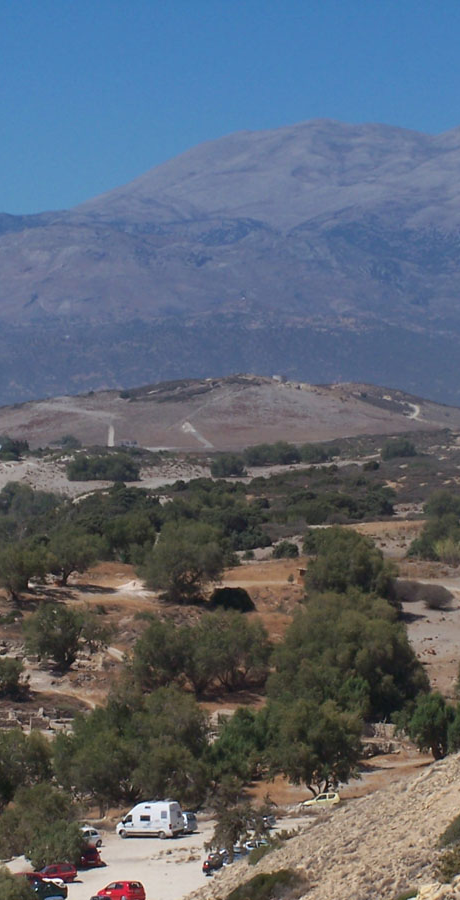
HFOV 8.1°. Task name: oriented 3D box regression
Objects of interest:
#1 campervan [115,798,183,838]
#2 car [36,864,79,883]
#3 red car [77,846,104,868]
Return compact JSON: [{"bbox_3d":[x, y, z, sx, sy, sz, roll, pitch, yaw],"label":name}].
[{"bbox_3d":[-6.720,30.762,271.008,5.550,2.850,2.020,-1,1,29],"label":"campervan"},{"bbox_3d":[-13.712,32.701,252.238,4.000,1.400,1.660,-1,1,8],"label":"car"},{"bbox_3d":[-11.203,32.161,258.435,1.640,1.420,3.800,-2,1,-8],"label":"red car"}]

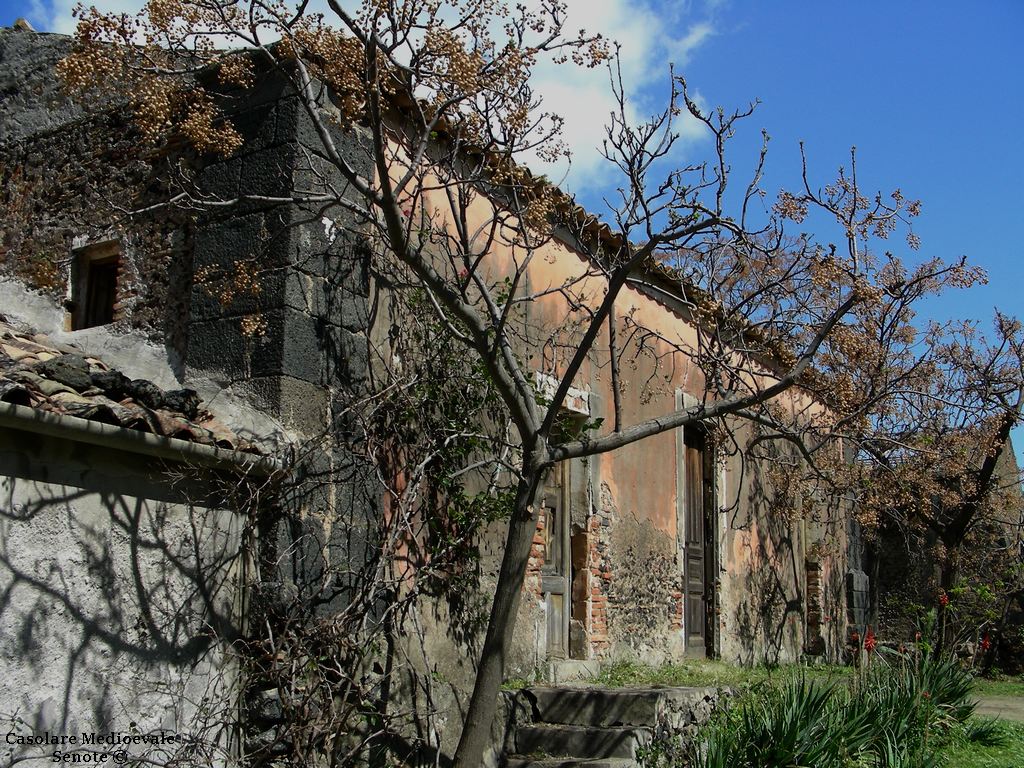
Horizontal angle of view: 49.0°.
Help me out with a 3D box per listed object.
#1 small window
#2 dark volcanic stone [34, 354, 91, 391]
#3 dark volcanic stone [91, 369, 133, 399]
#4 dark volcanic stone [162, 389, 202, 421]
[{"bbox_3d":[-3.034,-0.703,8.357,0.490,0.650,0.160,-7,-15,31],"label":"small window"},{"bbox_3d":[-2.495,-0.064,6.240,0.260,0.180,0.320,-7,-15,31],"label":"dark volcanic stone"},{"bbox_3d":[-2.329,-0.003,6.520,0.210,0.160,0.250,-7,-15,31],"label":"dark volcanic stone"},{"bbox_3d":[-2.041,0.126,6.920,0.210,0.170,0.240,-7,-15,31],"label":"dark volcanic stone"}]

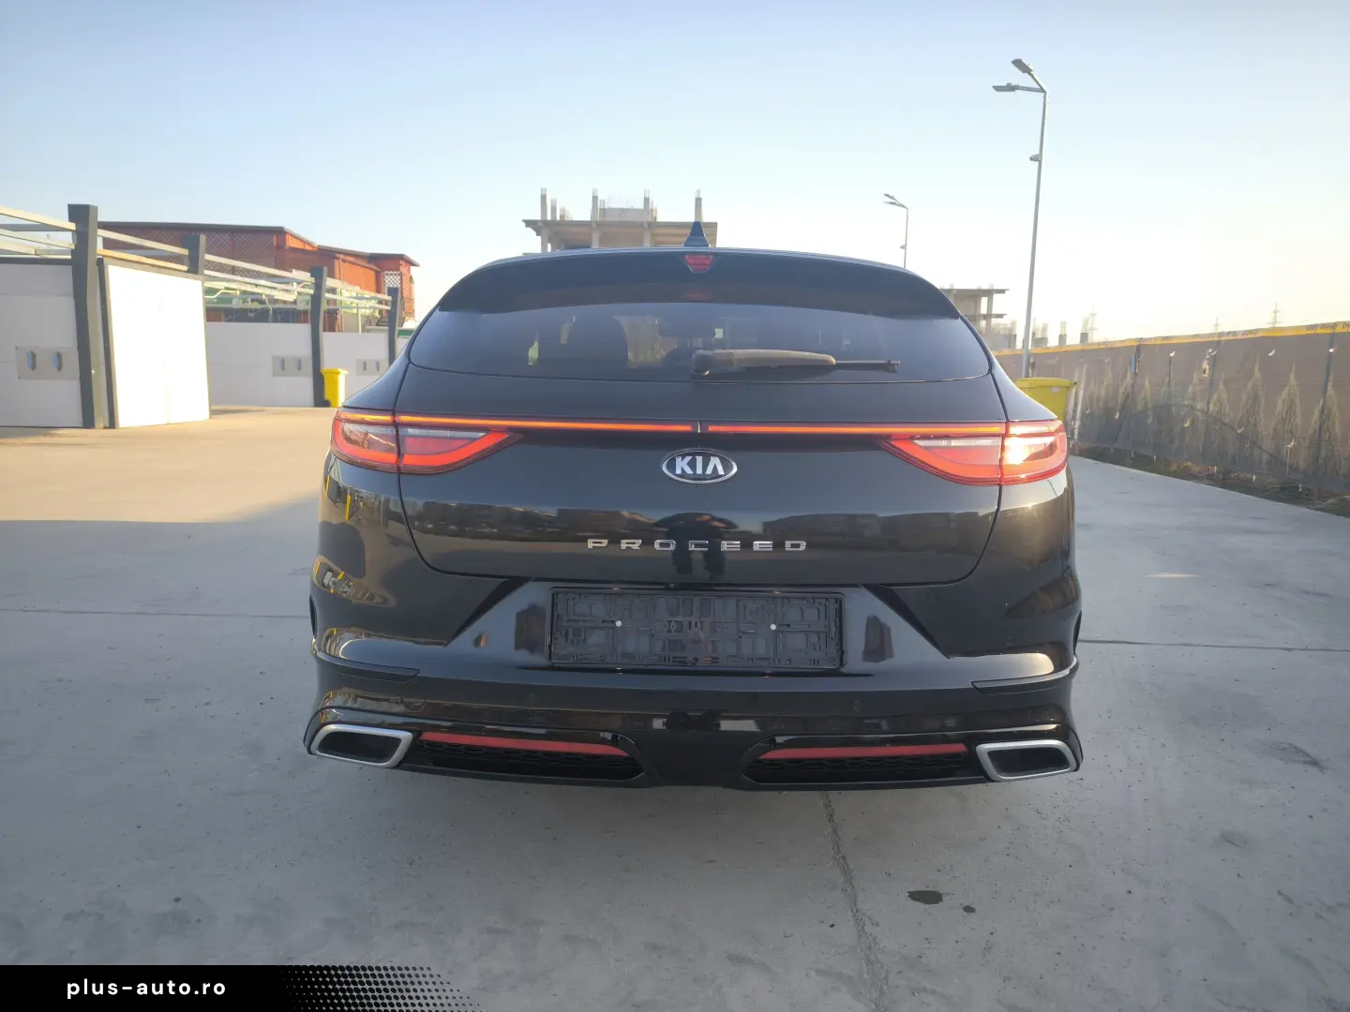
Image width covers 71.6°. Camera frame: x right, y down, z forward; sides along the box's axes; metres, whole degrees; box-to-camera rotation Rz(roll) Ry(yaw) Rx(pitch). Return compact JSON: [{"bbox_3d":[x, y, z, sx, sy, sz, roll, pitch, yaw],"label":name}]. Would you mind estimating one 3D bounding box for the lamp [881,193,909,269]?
[{"bbox_3d":[5.134,-4.646,22.168,0.750,5.300,1.300,1,8,1],"label":"lamp"}]

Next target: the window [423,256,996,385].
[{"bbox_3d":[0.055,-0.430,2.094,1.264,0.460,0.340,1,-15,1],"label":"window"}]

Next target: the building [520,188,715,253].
[{"bbox_3d":[-5.082,-21.193,94.089,18.000,17.600,16.000,1,8,1],"label":"building"}]

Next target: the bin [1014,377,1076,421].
[{"bbox_3d":[4.707,-1.069,11.872,0.700,1.080,0.570,0,8,-7],"label":"bin"}]

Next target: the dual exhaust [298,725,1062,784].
[{"bbox_3d":[0.041,0.486,1.876,1.510,0.083,0.120,1,8,0],"label":"dual exhaust"}]

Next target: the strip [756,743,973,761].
[{"bbox_3d":[0.369,0.479,1.819,0.424,0.020,0.035,0,8,-6],"label":"strip"}]

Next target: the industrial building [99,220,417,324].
[{"bbox_3d":[-18.632,-9.013,44.068,10.200,7.000,11.000,1,8,1],"label":"industrial building"}]

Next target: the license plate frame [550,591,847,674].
[{"bbox_3d":[0.039,0.223,1.680,0.530,0.141,0.025,1,3,0],"label":"license plate frame"}]

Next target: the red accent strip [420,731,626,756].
[{"bbox_3d":[-0.296,0.462,1.819,0.412,0.020,0.035,2,8,6],"label":"red accent strip"}]

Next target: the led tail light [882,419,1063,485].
[{"bbox_3d":[0.594,-0.110,1.856,0.410,0.125,0.160,-1,8,-13],"label":"led tail light"}]

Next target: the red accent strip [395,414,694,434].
[{"bbox_3d":[-0.265,-0.161,1.799,0.613,0.028,0.075,2,8,8],"label":"red accent strip"}]

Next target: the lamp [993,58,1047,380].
[{"bbox_3d":[5.770,-4.213,16.117,0.900,6.183,1.550,2,8,4],"label":"lamp"}]

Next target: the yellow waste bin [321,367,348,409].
[{"bbox_3d":[-9.194,-3.186,25.326,0.580,1.060,0.500,2,8,5],"label":"yellow waste bin"}]

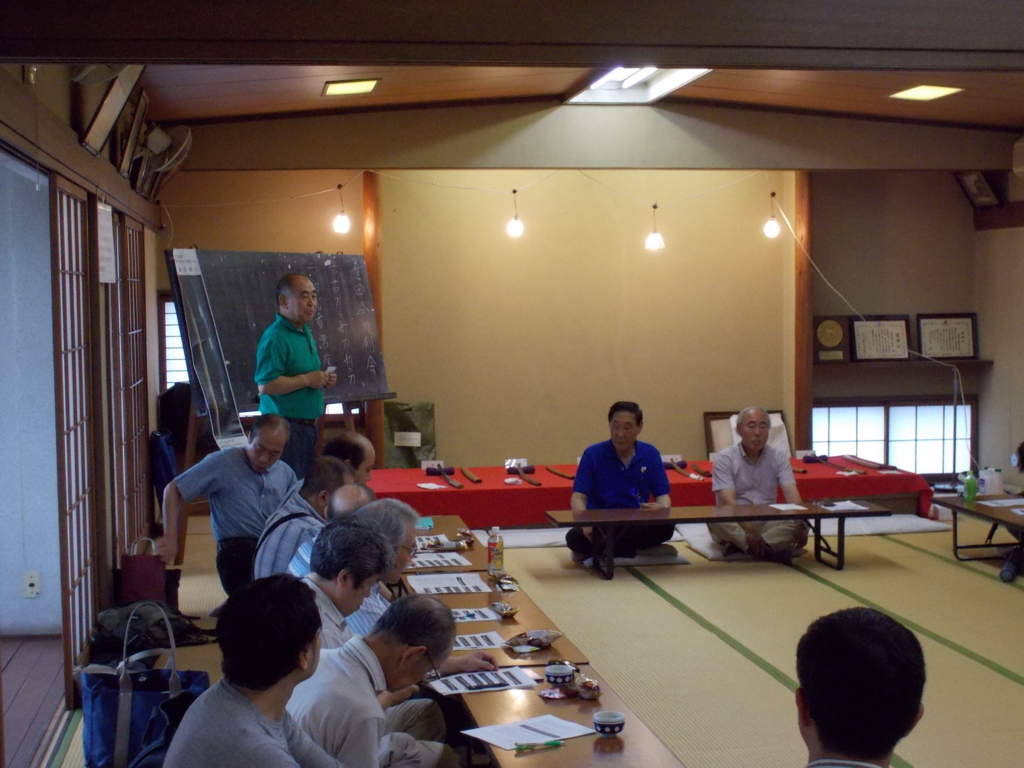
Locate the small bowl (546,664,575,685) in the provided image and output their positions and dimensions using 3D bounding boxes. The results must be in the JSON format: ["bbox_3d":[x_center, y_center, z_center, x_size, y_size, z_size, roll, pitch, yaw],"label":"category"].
[{"bbox_3d":[0.146,0.883,5.043,0.086,0.050,0.086,-1,3,0],"label":"small bowl"}]

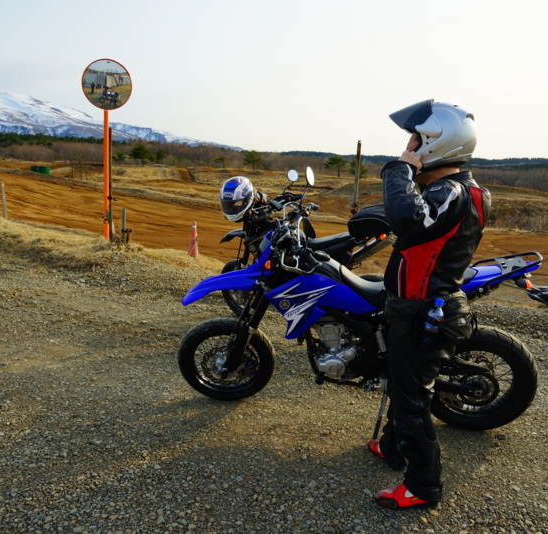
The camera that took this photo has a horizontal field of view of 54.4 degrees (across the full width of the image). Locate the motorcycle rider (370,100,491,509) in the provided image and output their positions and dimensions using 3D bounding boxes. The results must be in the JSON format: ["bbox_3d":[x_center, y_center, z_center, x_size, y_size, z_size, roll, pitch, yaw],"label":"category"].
[{"bbox_3d":[0.656,0.166,2.340,0.480,1.740,0.560,5,11,15],"label":"motorcycle rider"}]

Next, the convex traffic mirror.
[{"bbox_3d":[-2.783,-3.039,8.894,0.820,0.820,0.150,-2,19,-21],"label":"convex traffic mirror"}]

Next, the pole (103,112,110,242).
[{"bbox_3d":[-2.901,-1.620,9.180,0.080,2.350,0.080,3,11,0],"label":"pole"}]

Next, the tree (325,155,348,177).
[{"bbox_3d":[11.715,-19.025,100.000,4.400,4.200,4.200,3,11,0],"label":"tree"}]

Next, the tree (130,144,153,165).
[{"bbox_3d":[-26.823,-22.774,108.000,4.500,4.800,4.300,3,11,0],"label":"tree"}]

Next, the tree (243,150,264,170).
[{"bbox_3d":[-4.304,-22.358,112.000,4.500,4.300,4.300,3,11,0],"label":"tree"}]

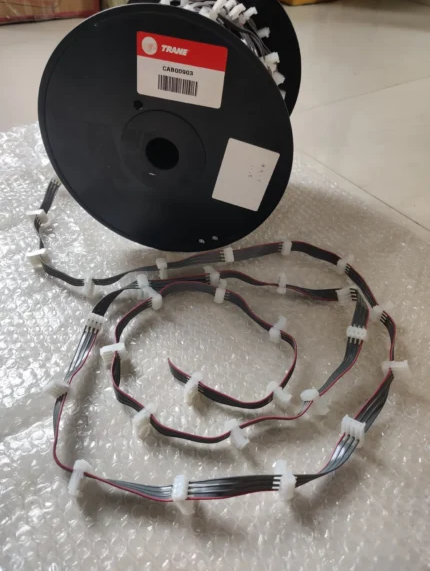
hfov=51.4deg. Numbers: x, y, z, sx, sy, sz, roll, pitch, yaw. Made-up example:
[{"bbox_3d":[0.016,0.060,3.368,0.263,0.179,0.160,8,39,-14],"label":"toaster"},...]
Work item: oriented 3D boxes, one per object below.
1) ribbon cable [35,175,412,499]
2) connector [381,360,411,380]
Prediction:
[{"bbox_3d":[-0.028,0.001,0.455,0.390,0.019,0.426,0,44,0],"label":"ribbon cable"},{"bbox_3d":[0.154,0.072,0.381,0.020,0.016,0.009,-3,44,-3],"label":"connector"}]

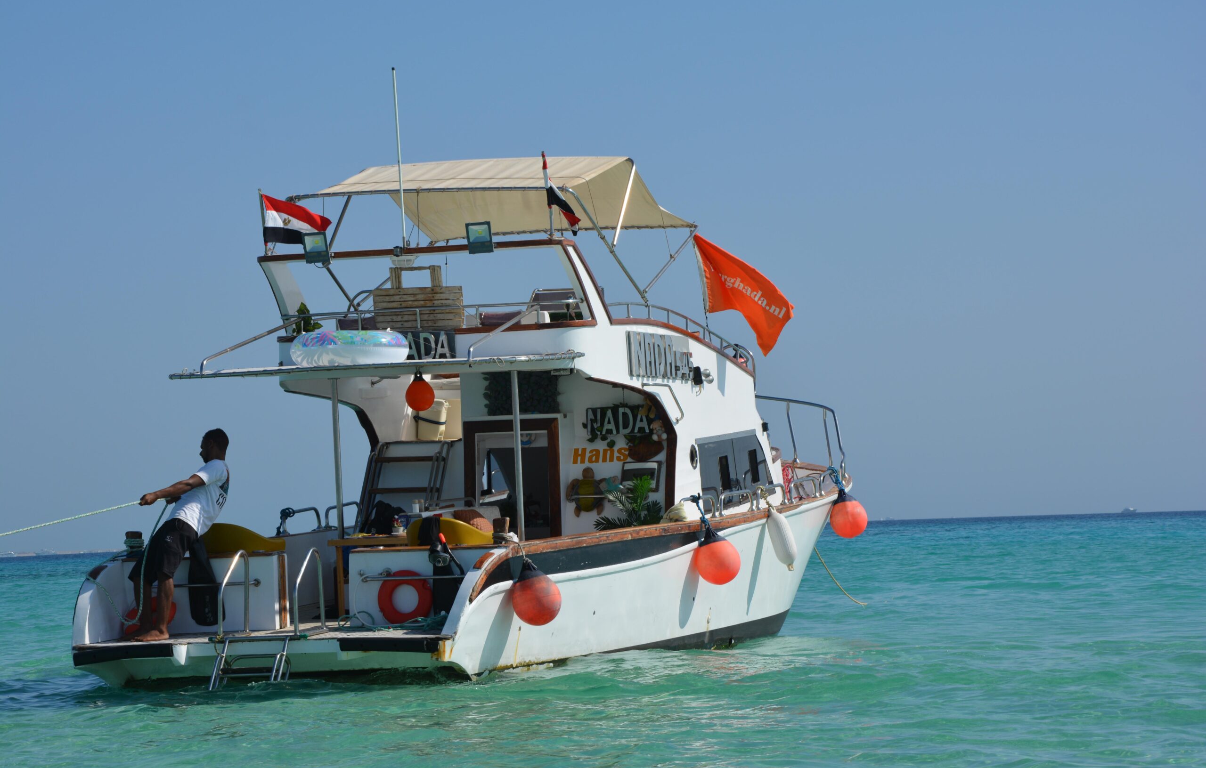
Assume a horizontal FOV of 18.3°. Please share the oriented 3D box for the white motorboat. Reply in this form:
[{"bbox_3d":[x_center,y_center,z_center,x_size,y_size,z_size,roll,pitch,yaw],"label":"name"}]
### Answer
[{"bbox_3d":[-0.077,0.389,31.959,3.550,4.350,10.500,-3,-3,28],"label":"white motorboat"}]

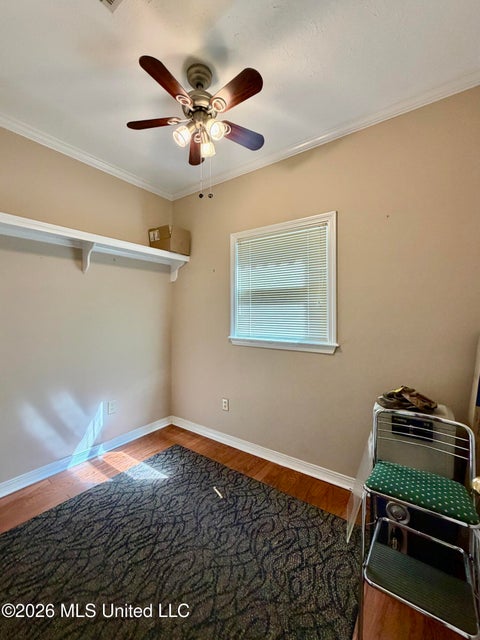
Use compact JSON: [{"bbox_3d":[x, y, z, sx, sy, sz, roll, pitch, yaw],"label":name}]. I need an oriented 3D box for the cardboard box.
[{"bbox_3d":[-0.753,-0.826,2.806,0.316,0.272,0.284,1,2,36],"label":"cardboard box"}]

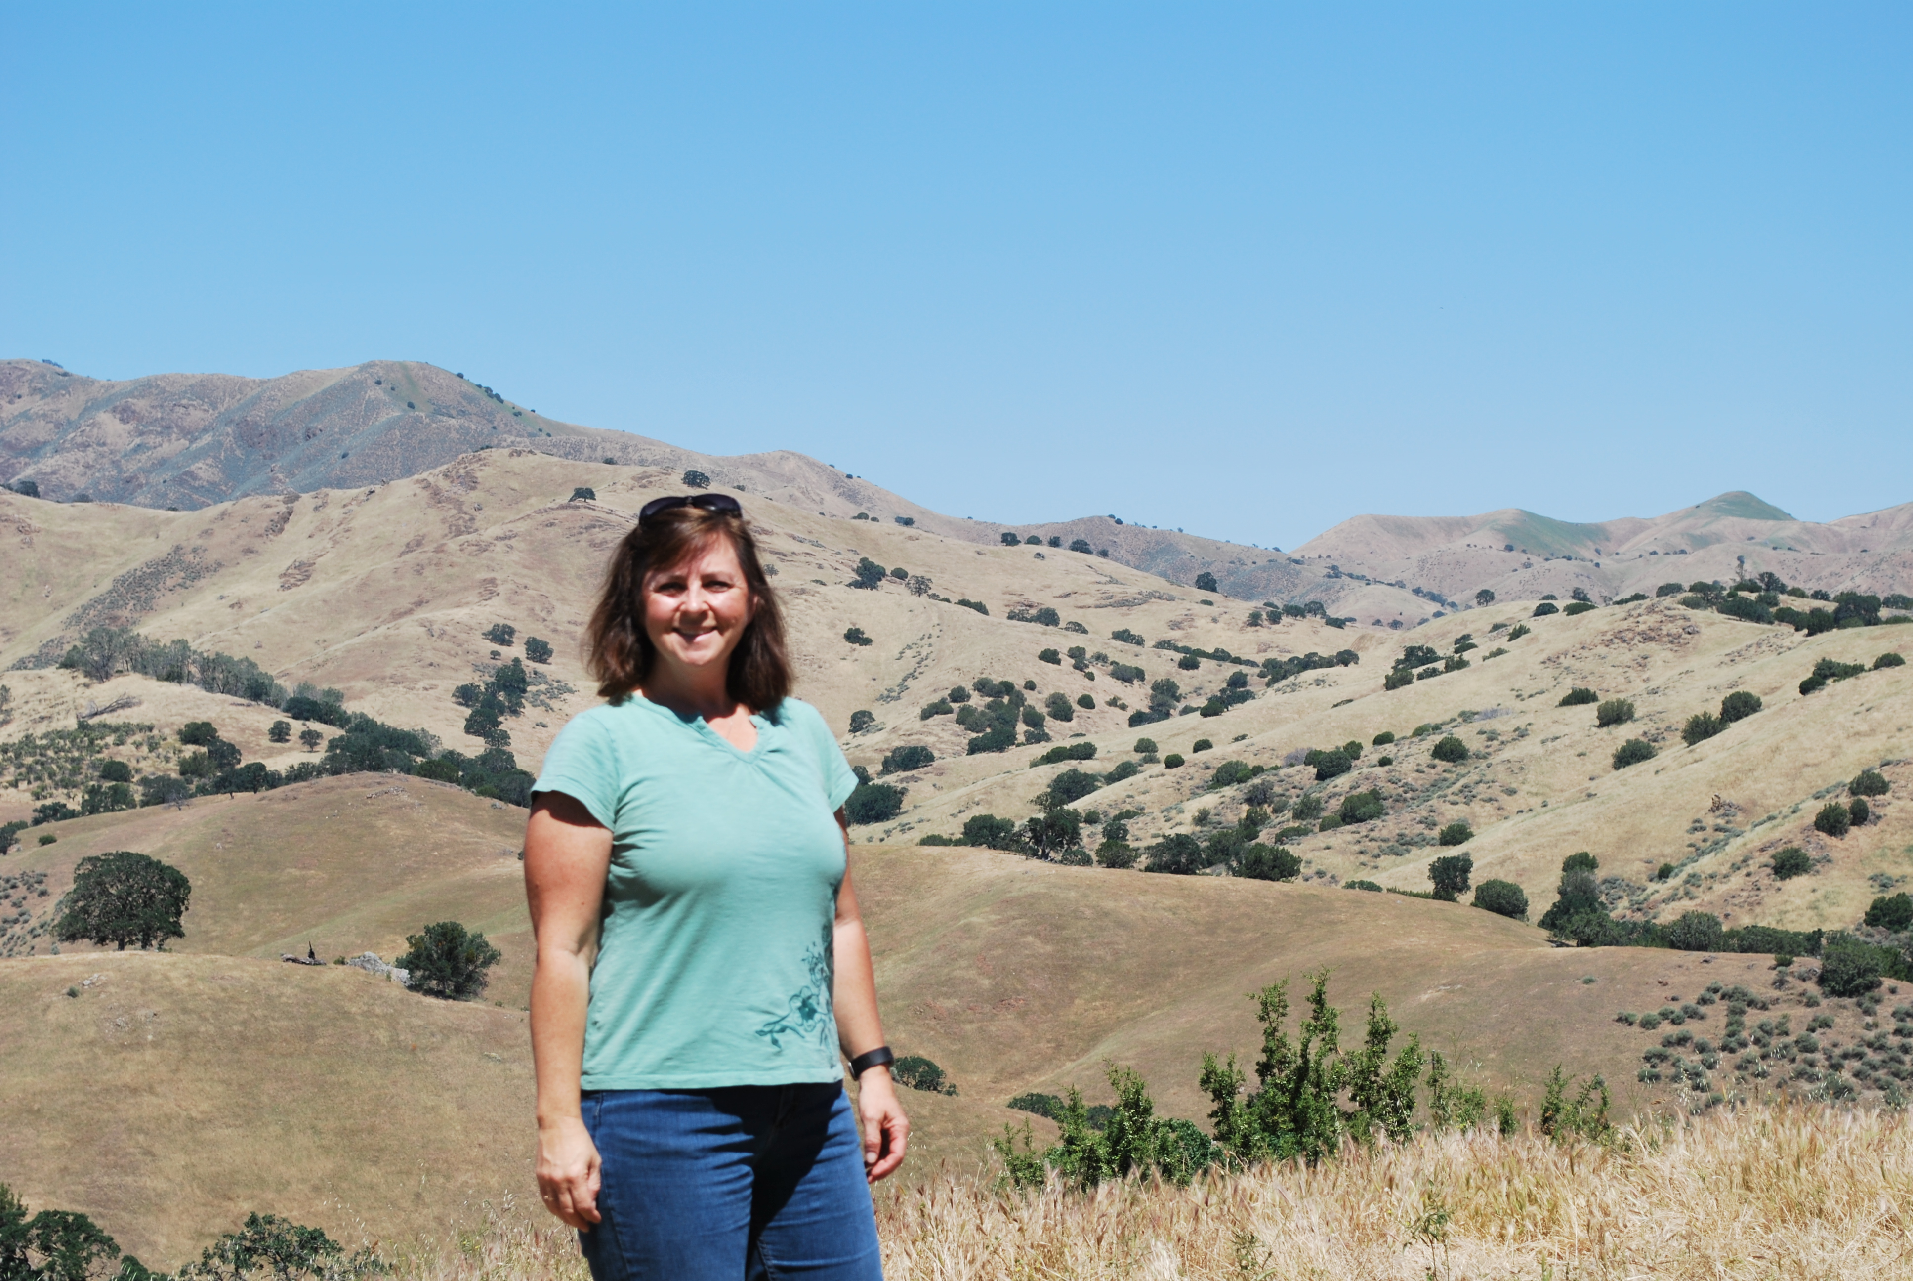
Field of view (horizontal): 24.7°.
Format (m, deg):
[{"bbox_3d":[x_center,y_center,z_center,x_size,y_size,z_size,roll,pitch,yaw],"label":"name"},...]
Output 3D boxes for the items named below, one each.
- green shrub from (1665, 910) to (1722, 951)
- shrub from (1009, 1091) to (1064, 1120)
[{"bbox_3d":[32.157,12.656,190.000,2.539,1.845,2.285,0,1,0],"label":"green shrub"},{"bbox_3d":[4.030,23.640,220.000,2.860,1.790,2.580,0,0,0],"label":"shrub"}]

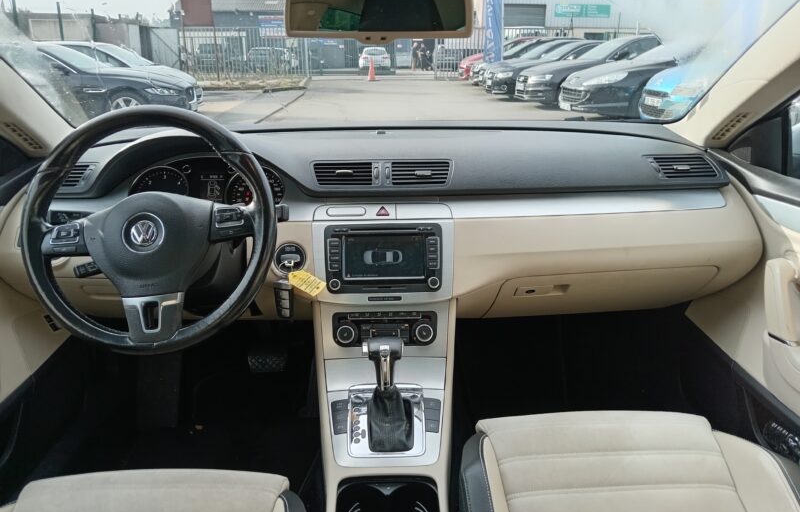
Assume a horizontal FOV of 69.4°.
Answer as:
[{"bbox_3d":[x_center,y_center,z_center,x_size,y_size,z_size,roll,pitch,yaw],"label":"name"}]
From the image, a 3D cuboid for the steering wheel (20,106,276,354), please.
[{"bbox_3d":[-0.373,-0.038,0.888,0.377,0.377,0.085,-5,-7,-1],"label":"steering wheel"}]

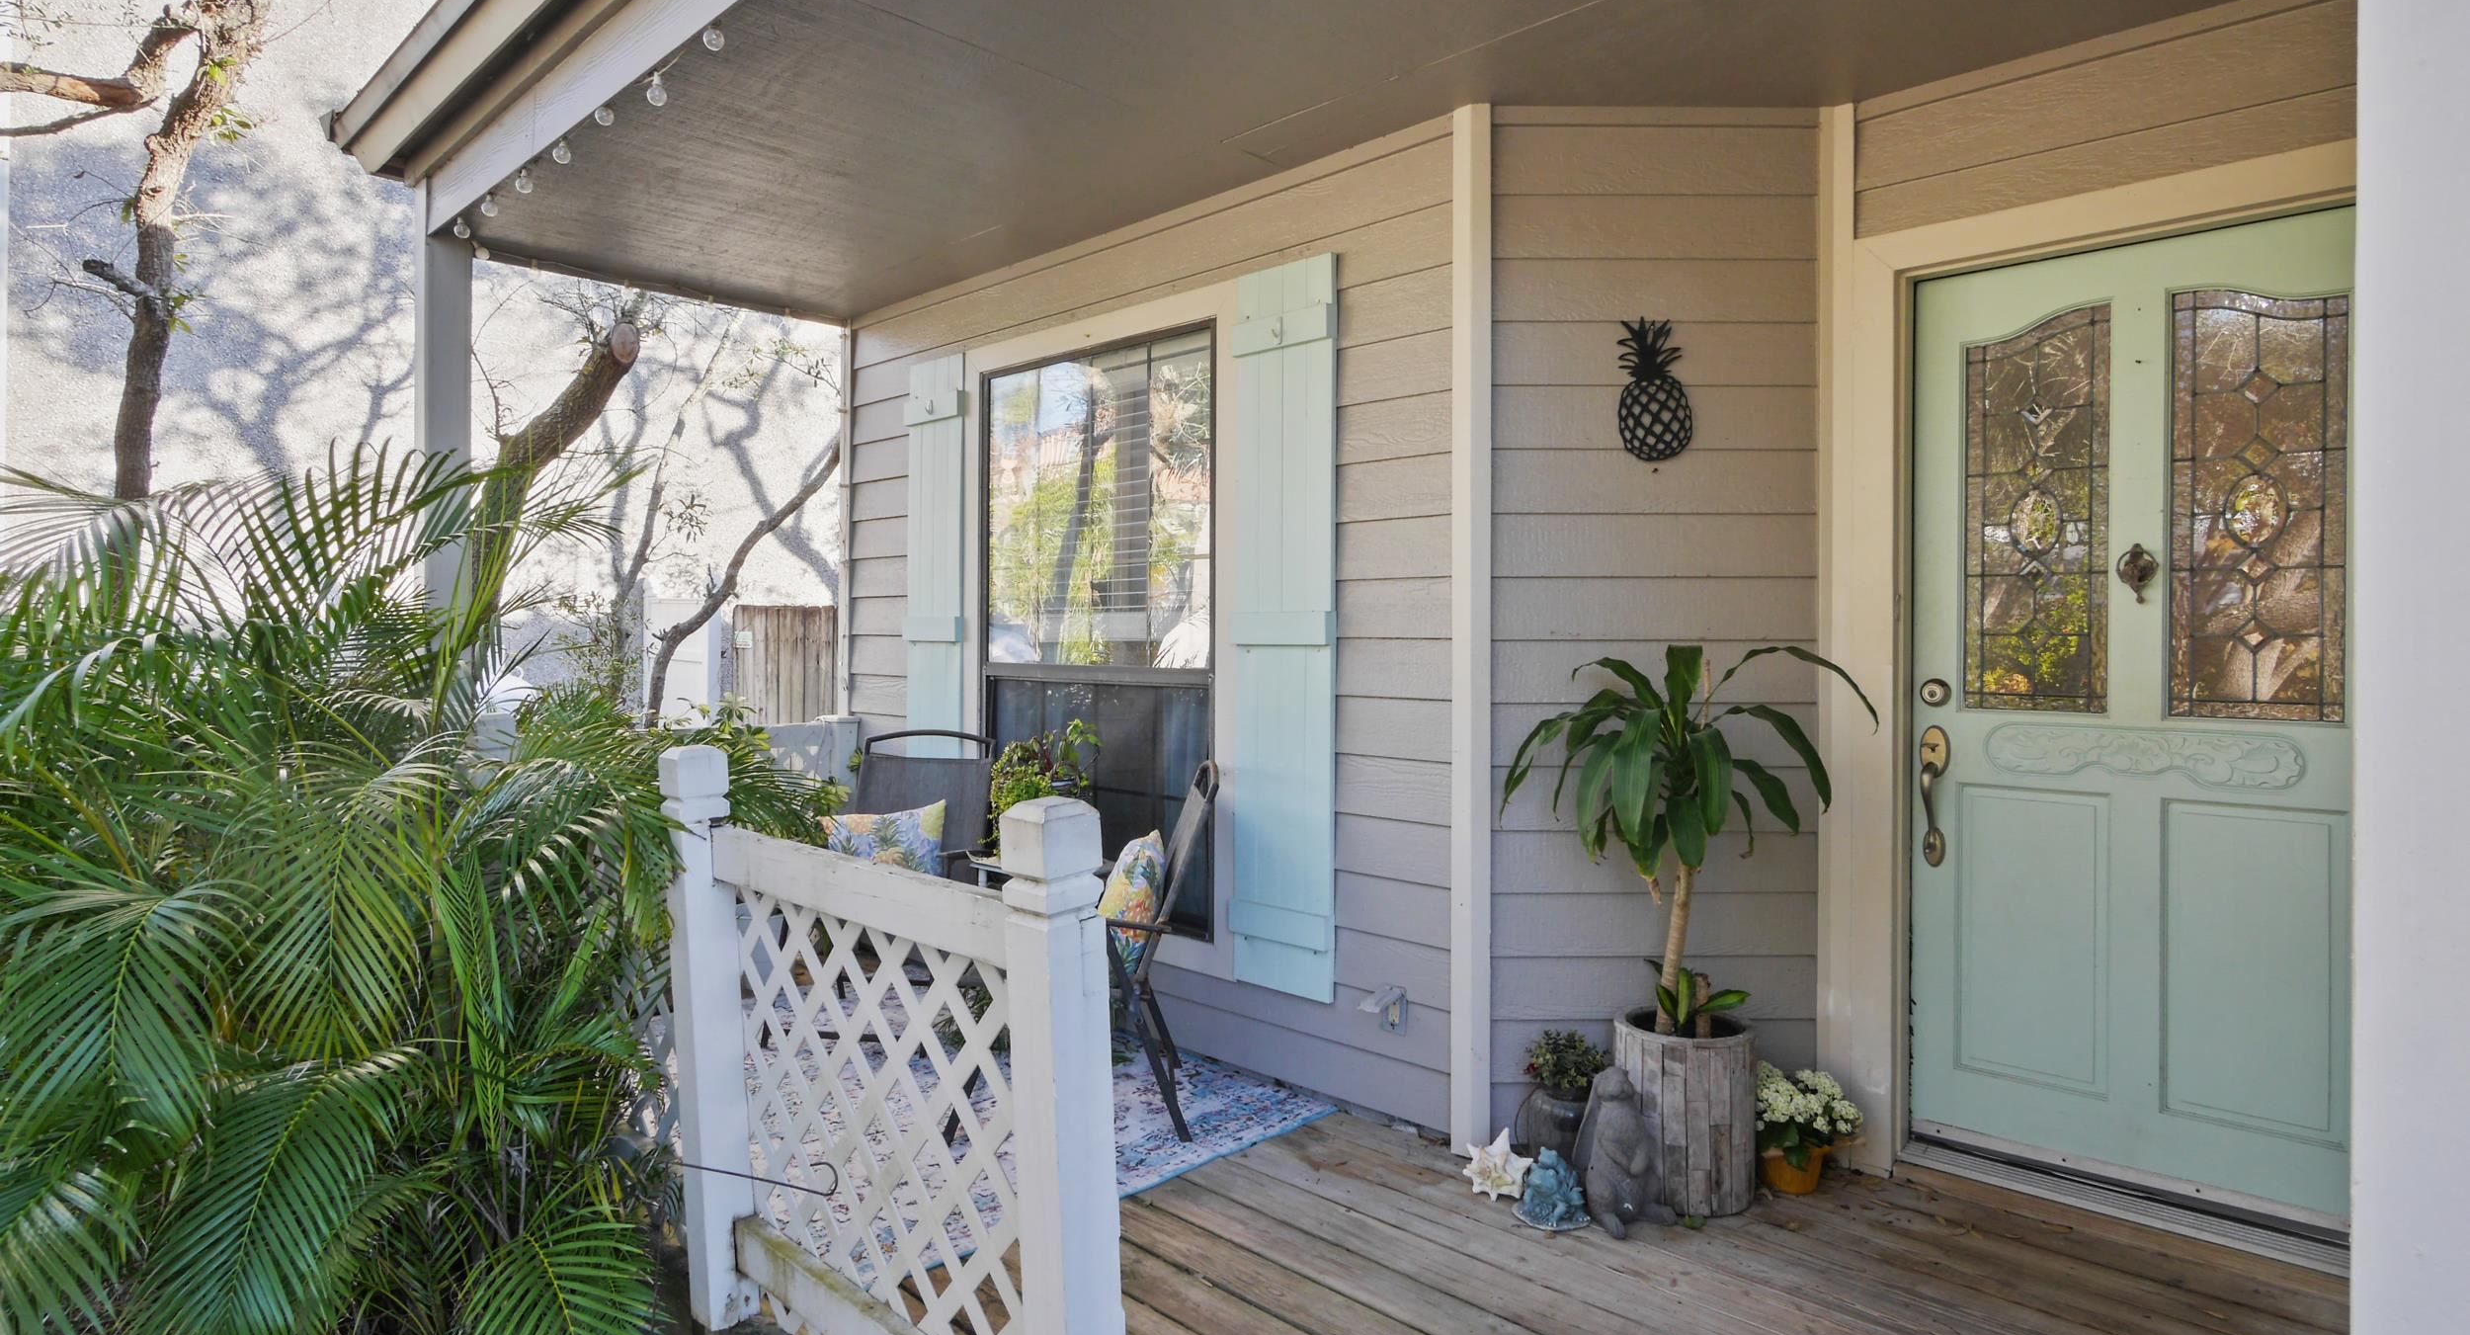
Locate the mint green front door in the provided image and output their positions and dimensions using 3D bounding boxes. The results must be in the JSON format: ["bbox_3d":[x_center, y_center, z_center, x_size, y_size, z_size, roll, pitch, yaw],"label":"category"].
[{"bbox_3d":[1.957,0.104,2.775,0.910,2.030,0.050,1,2,44],"label":"mint green front door"}]

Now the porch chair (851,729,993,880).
[{"bbox_3d":[-1.145,0.709,4.265,0.580,0.930,0.690,0,1,10],"label":"porch chair"}]

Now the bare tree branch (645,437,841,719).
[{"bbox_3d":[-2.310,-0.420,6.000,0.910,1.320,0.450,0,1,0],"label":"bare tree branch"}]

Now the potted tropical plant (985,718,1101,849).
[{"bbox_3d":[-0.593,0.375,3.950,0.340,0.420,0.320,0,1,6],"label":"potted tropical plant"}]

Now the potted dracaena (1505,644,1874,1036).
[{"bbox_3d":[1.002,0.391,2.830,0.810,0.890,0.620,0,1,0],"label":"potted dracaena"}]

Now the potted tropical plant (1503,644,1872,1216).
[{"bbox_3d":[1.030,0.572,2.880,0.840,1.260,0.620,0,1,6],"label":"potted tropical plant"}]

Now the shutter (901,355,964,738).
[{"bbox_3d":[-1.095,-0.123,4.666,0.352,1.967,0.045,1,1,44],"label":"shutter"}]

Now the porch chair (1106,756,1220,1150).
[{"bbox_3d":[-0.410,0.724,3.500,0.700,0.930,0.570,0,1,-5],"label":"porch chair"}]

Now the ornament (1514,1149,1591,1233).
[{"bbox_3d":[0.697,1.131,2.820,0.165,0.143,0.160,1,1,41],"label":"ornament"}]

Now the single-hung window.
[{"bbox_3d":[-0.449,-0.104,4.114,1.165,1.803,0.085,1,1,44],"label":"single-hung window"}]

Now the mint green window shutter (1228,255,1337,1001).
[{"bbox_3d":[0.129,-0.101,3.493,0.352,1.967,0.045,1,1,44],"label":"mint green window shutter"}]

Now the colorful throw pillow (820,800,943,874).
[{"bbox_3d":[-1.134,0.655,4.160,0.420,0.400,0.140,-6,-18,9],"label":"colorful throw pillow"}]

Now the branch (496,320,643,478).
[{"bbox_3d":[-2.790,-1.110,5.400,0.620,0.670,0.400,0,1,0],"label":"branch"}]

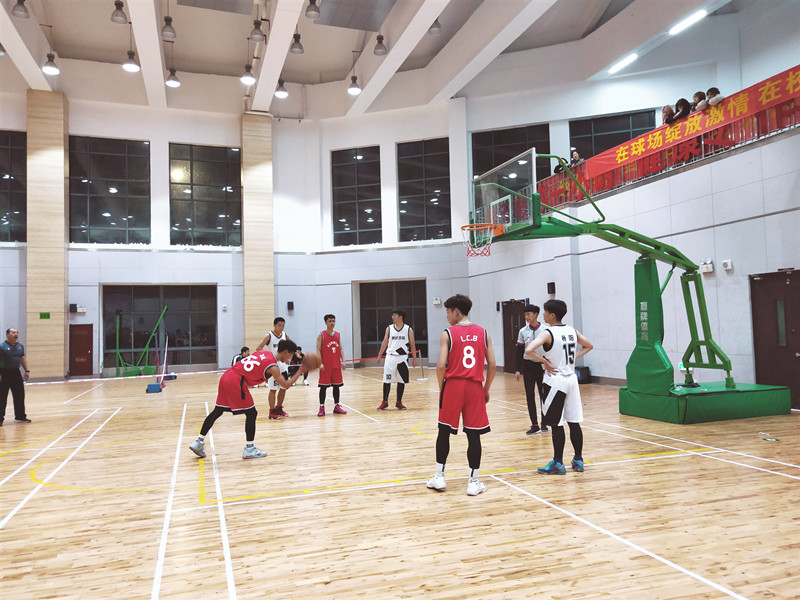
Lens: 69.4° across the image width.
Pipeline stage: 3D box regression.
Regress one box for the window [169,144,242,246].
[{"bbox_3d":[-7.847,-4.274,23.689,2.950,4.150,0.150,0,-3,-16],"label":"window"}]

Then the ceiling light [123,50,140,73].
[{"bbox_3d":[-8.922,-7.925,19.200,0.470,0.600,0.470,0,-3,-19],"label":"ceiling light"}]

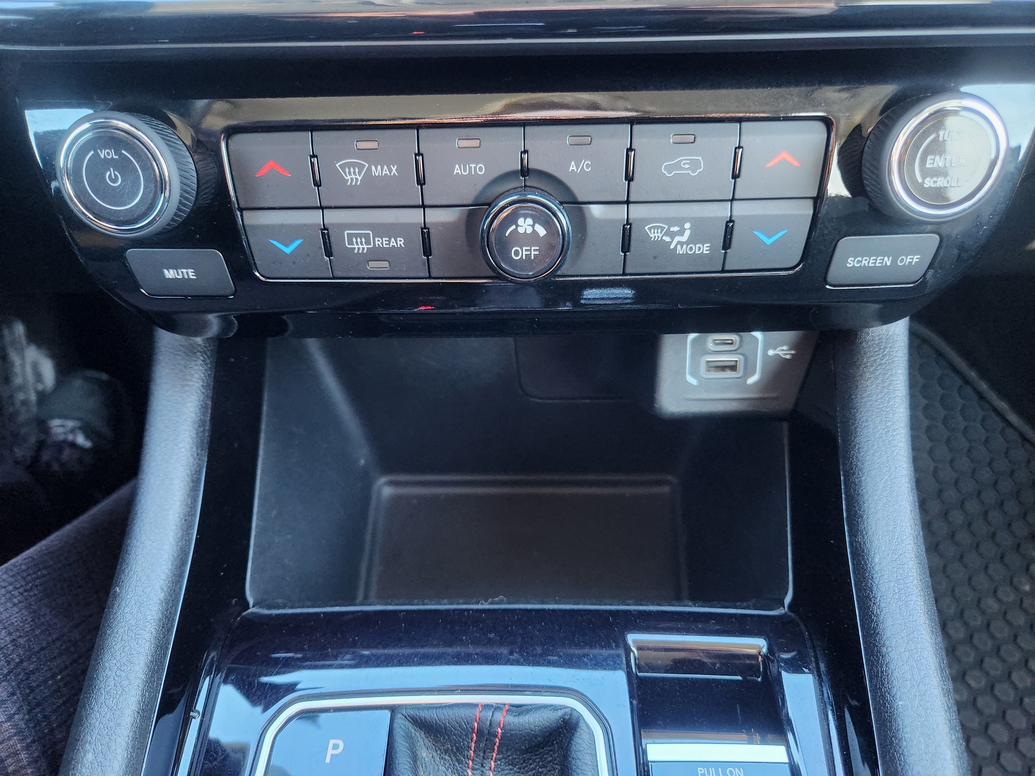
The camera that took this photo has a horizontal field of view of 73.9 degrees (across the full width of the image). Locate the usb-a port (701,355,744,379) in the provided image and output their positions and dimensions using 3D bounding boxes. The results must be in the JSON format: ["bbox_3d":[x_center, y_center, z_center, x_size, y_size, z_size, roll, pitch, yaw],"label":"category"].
[{"bbox_3d":[0.082,-0.009,0.276,0.017,0.010,0.006,-1,15,0],"label":"usb-a port"}]

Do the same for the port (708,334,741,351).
[{"bbox_3d":[0.082,-0.018,0.274,0.013,0.007,0.006,-1,15,0],"label":"port"}]

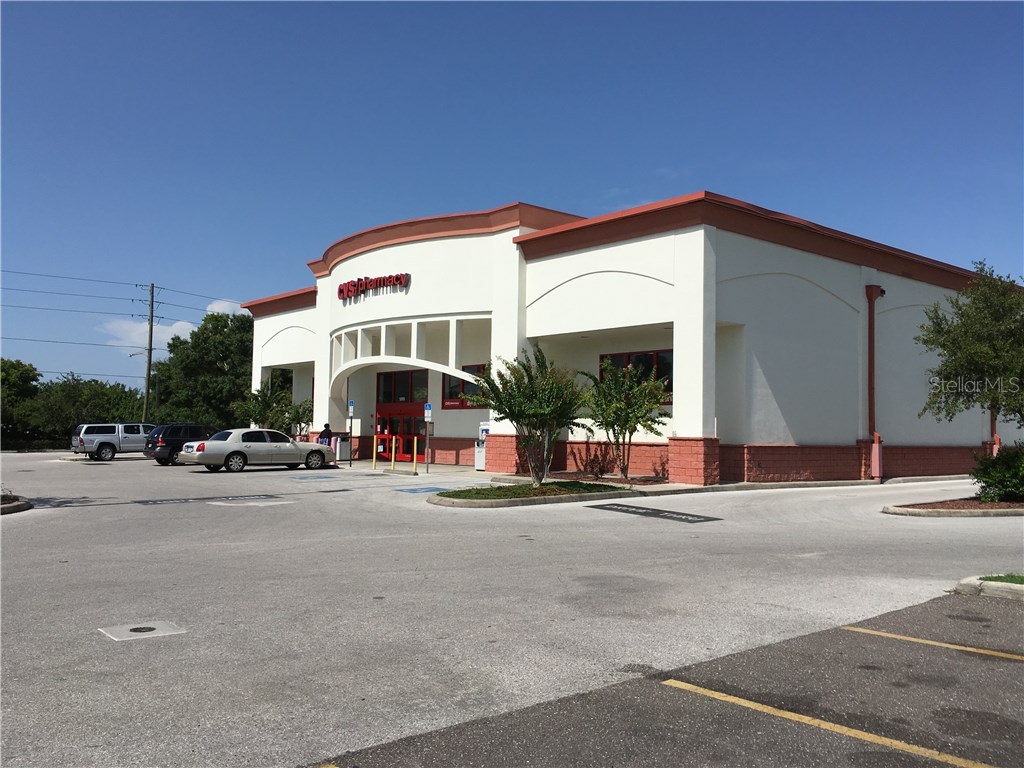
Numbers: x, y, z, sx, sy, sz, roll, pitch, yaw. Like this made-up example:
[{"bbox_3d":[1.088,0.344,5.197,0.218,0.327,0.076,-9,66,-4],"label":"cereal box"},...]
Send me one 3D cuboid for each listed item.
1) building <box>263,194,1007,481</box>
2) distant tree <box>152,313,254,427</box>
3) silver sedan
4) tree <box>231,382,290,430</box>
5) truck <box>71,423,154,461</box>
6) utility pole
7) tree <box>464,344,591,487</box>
[{"bbox_3d":[6.991,-0.548,44.409,35.000,8.950,31.000,3,-4,-40],"label":"building"},{"bbox_3d":[-23.525,-0.345,68.166,10.500,10.480,10.500,2,-3,-19],"label":"distant tree"},{"bbox_3d":[-9.050,2.370,31.000,5.470,1.490,1.990,3,-4,-40],"label":"silver sedan"},{"bbox_3d":[-12.162,1.646,41.511,2.800,3.530,2.800,2,-3,-16],"label":"tree"},{"bbox_3d":[-19.250,2.940,43.350,5.300,1.800,1.920,4,-4,-42],"label":"truck"},{"bbox_3d":[-26.298,-1.353,62.199,0.360,11.800,0.360,1,-3,0],"label":"utility pole"},{"bbox_3d":[0.416,0.807,21.413,3.100,3.530,3.100,1,-3,1],"label":"tree"}]

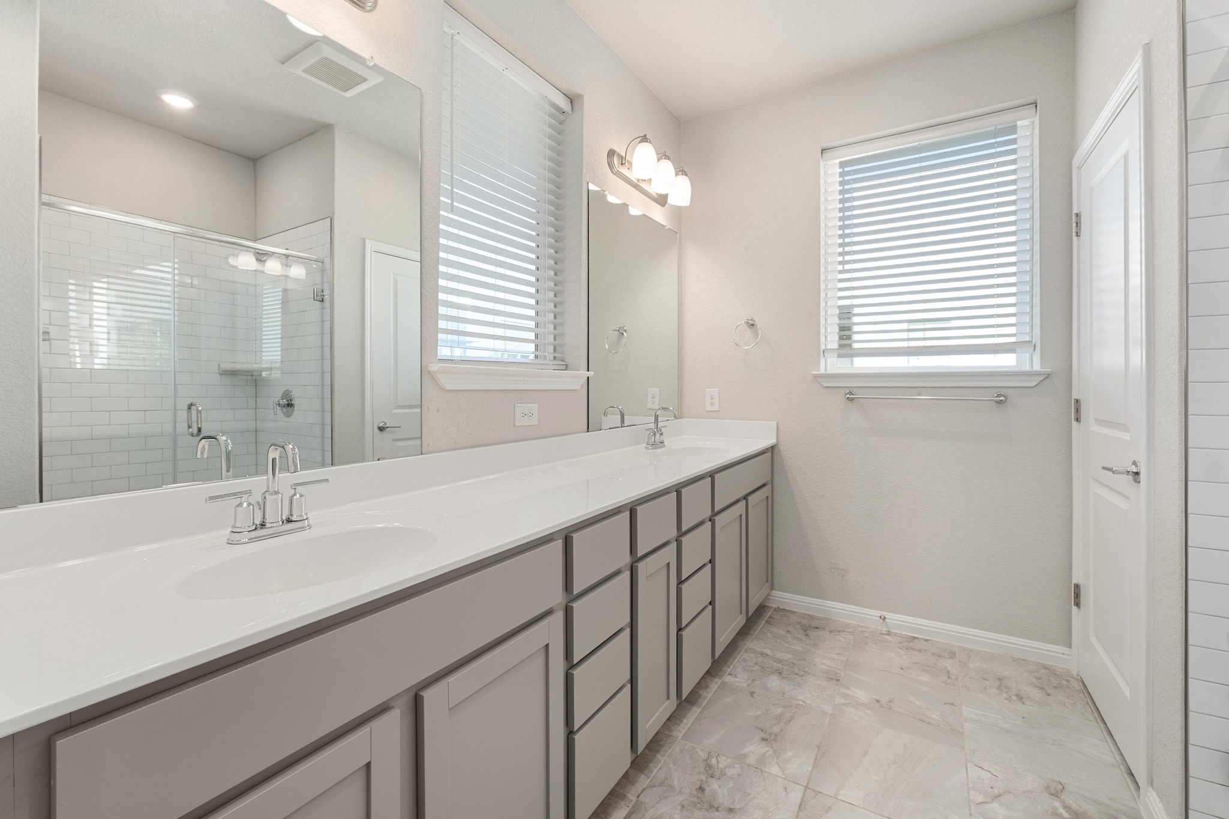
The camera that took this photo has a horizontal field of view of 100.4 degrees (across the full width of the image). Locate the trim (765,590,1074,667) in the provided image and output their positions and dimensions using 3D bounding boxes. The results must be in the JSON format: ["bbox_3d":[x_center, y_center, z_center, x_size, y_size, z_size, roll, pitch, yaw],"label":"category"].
[{"bbox_3d":[1.357,1.026,2.434,1.250,0.082,0.016,1,3,30],"label":"trim"}]

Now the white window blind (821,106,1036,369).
[{"bbox_3d":[1.474,-0.767,2.471,0.880,1.140,0.100,1,2,31],"label":"white window blind"}]

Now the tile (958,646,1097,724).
[{"bbox_3d":[1.631,1.097,2.068,0.403,0.010,0.403,1,2,31],"label":"tile"}]

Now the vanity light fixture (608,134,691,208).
[{"bbox_3d":[0.224,-1.190,2.593,0.200,0.210,0.650,1,2,31],"label":"vanity light fixture"}]

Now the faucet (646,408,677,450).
[{"bbox_3d":[0.249,0.091,2.538,0.145,0.195,0.235,1,2,31],"label":"faucet"}]

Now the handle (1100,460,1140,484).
[{"bbox_3d":[1.541,0.189,1.559,0.060,0.070,0.140,1,3,31],"label":"handle"}]

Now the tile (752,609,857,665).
[{"bbox_3d":[0.933,1.080,2.485,0.403,0.010,0.403,1,2,31],"label":"tile"}]

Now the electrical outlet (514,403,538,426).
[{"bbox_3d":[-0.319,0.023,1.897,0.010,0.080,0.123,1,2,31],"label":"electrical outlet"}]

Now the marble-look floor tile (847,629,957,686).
[{"bbox_3d":[1.268,1.079,2.262,0.405,0.010,0.405,1,3,30],"label":"marble-look floor tile"}]

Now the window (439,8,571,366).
[{"bbox_3d":[-0.402,-0.728,1.875,0.090,1.140,0.740,1,3,31],"label":"window"}]

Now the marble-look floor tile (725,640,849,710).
[{"bbox_3d":[0.712,1.085,2.121,0.405,0.010,0.405,1,3,30],"label":"marble-look floor tile"}]

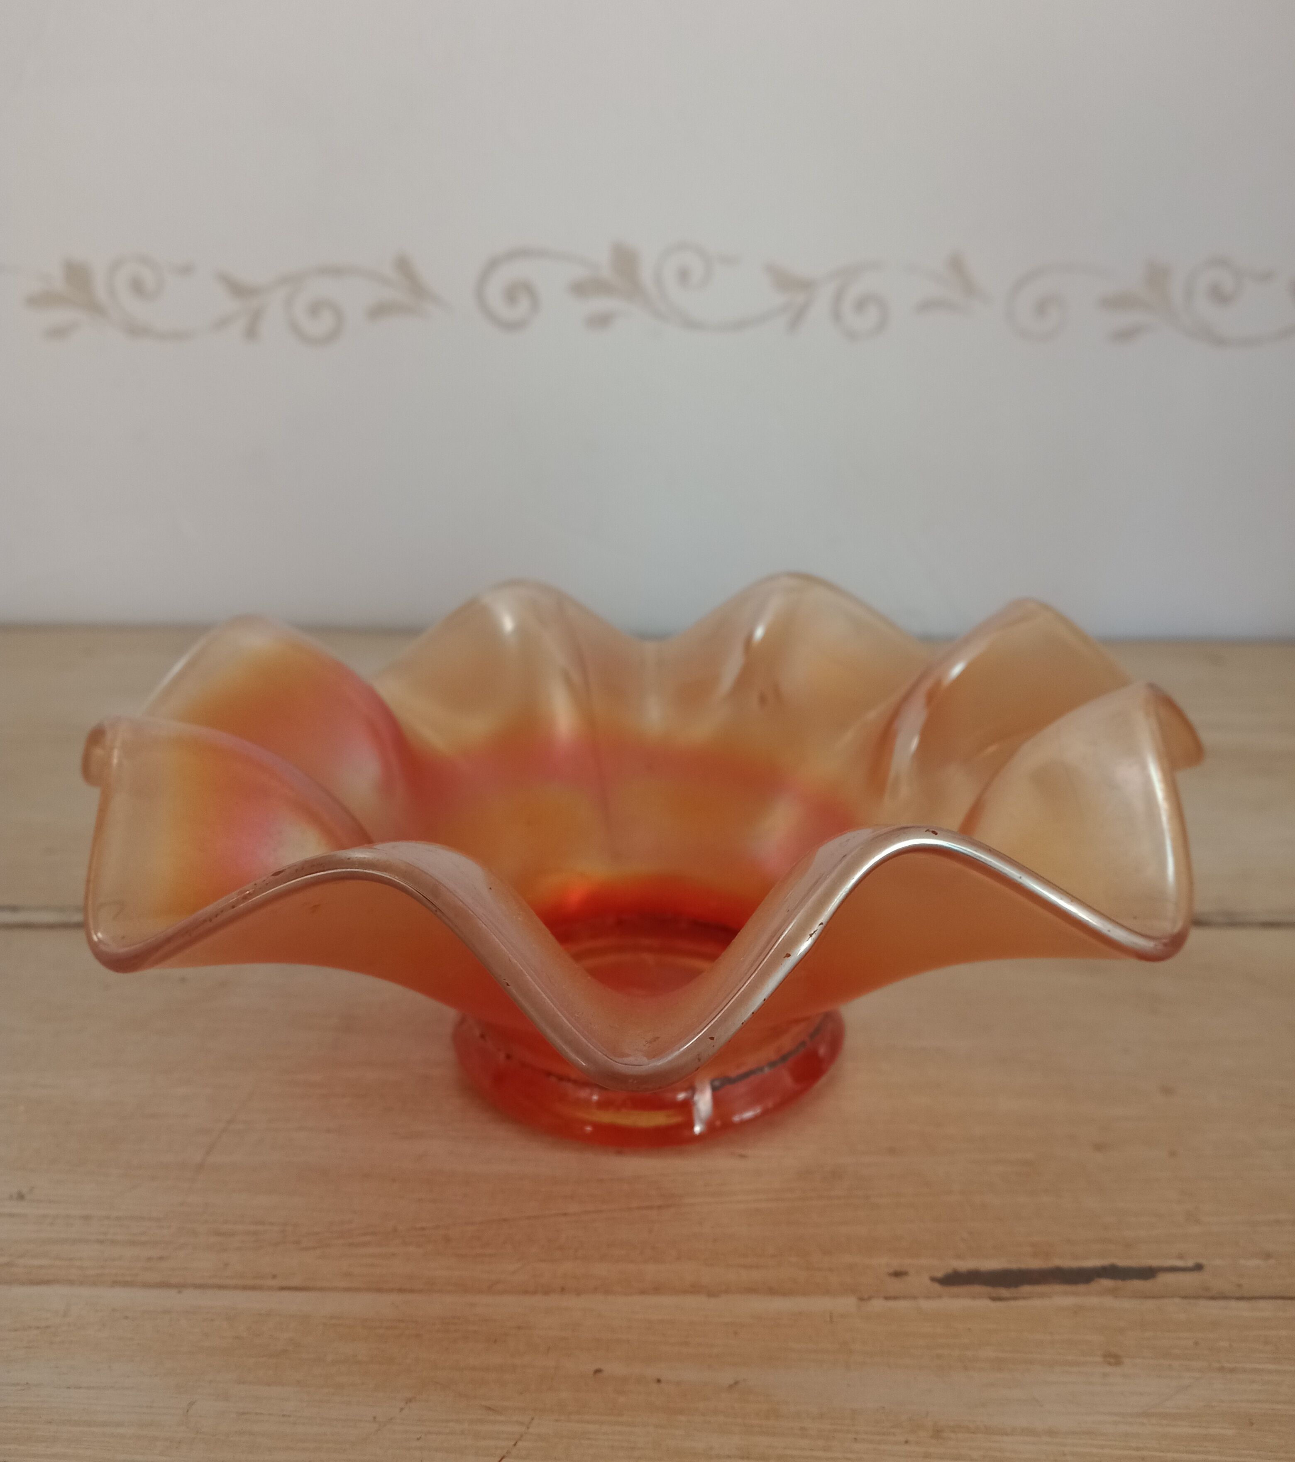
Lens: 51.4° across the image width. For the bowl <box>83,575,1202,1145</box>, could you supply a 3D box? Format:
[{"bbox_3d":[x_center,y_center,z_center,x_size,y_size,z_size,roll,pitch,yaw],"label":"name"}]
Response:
[{"bbox_3d":[0.000,0.025,0.272,0.219,0.083,0.219,-1,18,0],"label":"bowl"}]

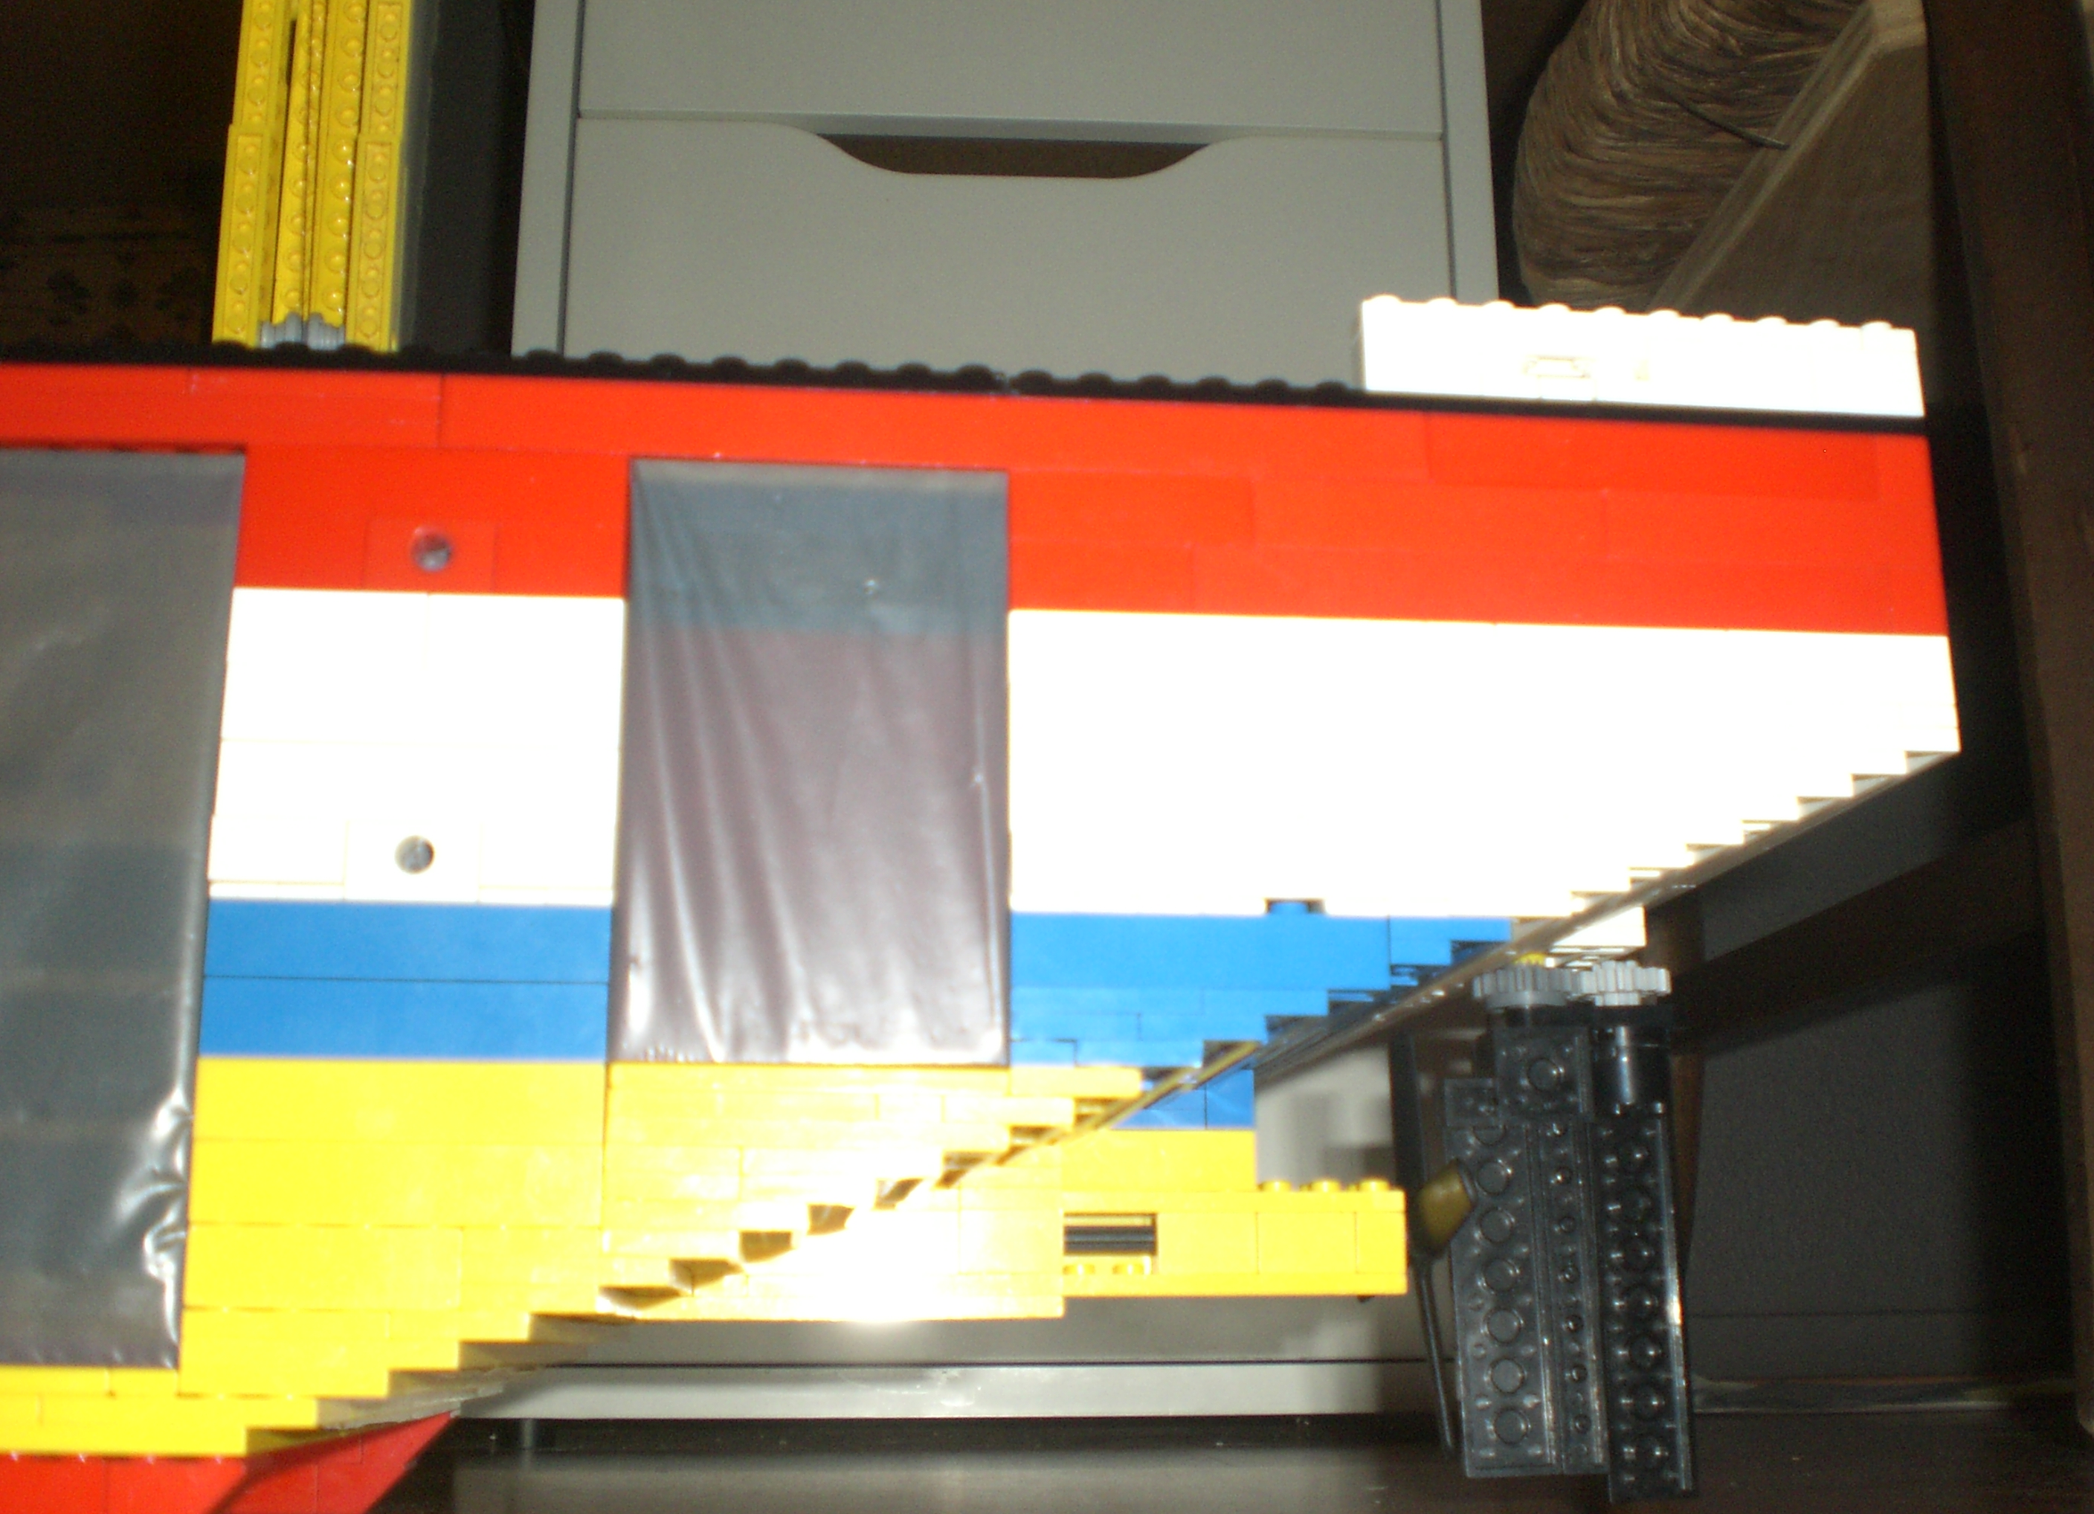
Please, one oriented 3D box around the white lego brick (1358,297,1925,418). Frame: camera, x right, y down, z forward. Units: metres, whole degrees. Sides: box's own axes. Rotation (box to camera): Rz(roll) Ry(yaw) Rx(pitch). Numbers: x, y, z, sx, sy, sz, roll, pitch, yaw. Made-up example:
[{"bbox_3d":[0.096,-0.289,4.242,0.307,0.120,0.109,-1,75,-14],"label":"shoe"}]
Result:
[{"bbox_3d":[0.081,-0.054,0.316,0.080,0.014,0.008,1,-13,-7],"label":"white lego brick"}]

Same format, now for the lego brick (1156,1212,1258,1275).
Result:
[{"bbox_3d":[0.025,0.077,0.365,0.016,0.010,0.008,1,-14,-7],"label":"lego brick"}]

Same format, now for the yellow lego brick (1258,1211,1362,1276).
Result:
[{"bbox_3d":[0.041,0.078,0.371,0.016,0.010,0.008,1,-13,-7],"label":"yellow lego brick"}]

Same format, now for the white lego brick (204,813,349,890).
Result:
[{"bbox_3d":[-0.091,0.012,0.276,0.016,0.009,0.008,1,-14,-7],"label":"white lego brick"}]

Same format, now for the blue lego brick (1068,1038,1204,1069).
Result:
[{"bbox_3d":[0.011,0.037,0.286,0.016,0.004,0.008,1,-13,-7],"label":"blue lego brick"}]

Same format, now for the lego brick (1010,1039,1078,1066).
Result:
[{"bbox_3d":[-0.001,0.037,0.281,0.008,0.003,0.008,1,-14,-7],"label":"lego brick"}]

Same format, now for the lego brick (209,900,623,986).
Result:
[{"bbox_3d":[-0.076,0.023,0.278,0.048,0.010,0.008,1,-13,-7],"label":"lego brick"}]

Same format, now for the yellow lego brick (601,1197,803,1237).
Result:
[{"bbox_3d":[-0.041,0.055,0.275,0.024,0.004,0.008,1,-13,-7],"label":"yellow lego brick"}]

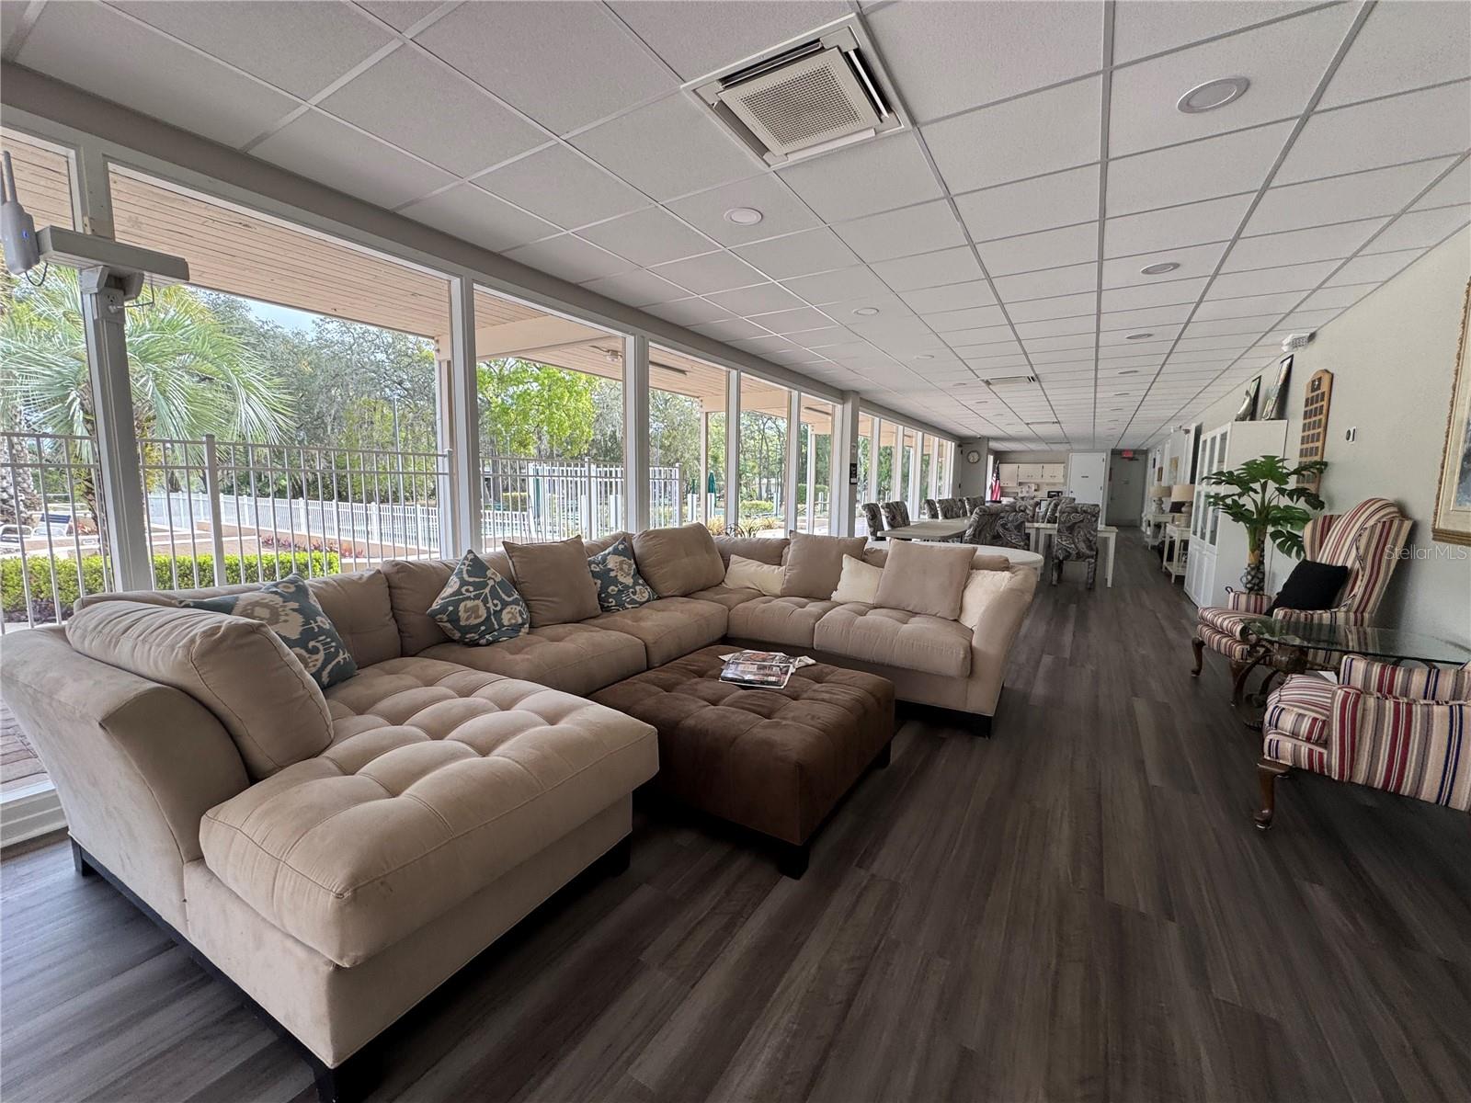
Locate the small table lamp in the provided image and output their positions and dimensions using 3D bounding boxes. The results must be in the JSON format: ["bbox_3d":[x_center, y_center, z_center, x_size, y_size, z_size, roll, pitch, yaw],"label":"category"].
[{"bbox_3d":[6.516,-0.666,8.558,0.420,0.595,0.420,5,7,30],"label":"small table lamp"}]

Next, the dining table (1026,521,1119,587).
[{"bbox_3d":[4.806,0.036,8.464,1.040,0.757,1.140,4,7,31],"label":"dining table"}]

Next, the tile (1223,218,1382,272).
[{"bbox_3d":[3.103,-1.690,3.303,0.595,0.020,0.595,4,7,31],"label":"tile"}]

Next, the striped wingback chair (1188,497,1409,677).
[{"bbox_3d":[3.305,0.279,3.534,0.760,1.190,0.710,3,7,19],"label":"striped wingback chair"}]

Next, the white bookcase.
[{"bbox_3d":[5.378,-0.358,6.498,0.415,1.916,1.800,5,7,30],"label":"white bookcase"}]

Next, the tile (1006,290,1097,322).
[{"bbox_3d":[2.346,-1.810,4.420,0.601,0.025,0.600,5,7,30],"label":"tile"}]

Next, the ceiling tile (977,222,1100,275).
[{"bbox_3d":[1.723,-1.698,3.367,0.603,0.024,0.606,4,7,31],"label":"ceiling tile"}]

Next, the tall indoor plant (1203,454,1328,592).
[{"bbox_3d":[3.975,0.049,4.548,0.710,1.540,0.700,4,7,31],"label":"tall indoor plant"}]

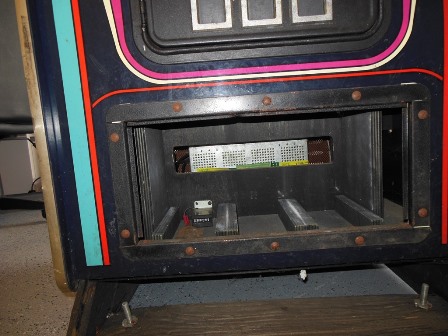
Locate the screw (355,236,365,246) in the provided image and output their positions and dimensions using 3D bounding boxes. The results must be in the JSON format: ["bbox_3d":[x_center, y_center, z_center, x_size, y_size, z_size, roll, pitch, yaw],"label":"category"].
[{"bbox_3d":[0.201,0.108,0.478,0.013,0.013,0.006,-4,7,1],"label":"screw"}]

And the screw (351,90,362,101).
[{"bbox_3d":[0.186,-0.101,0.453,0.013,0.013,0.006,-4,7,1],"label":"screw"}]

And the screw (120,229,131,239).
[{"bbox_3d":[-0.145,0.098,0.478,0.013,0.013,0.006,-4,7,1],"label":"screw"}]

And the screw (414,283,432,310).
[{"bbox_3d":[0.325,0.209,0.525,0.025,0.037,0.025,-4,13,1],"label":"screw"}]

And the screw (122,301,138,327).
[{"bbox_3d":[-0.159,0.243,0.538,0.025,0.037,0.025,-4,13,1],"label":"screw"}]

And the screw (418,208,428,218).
[{"bbox_3d":[0.291,0.066,0.472,0.013,0.013,0.006,-4,7,1],"label":"screw"}]

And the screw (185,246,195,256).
[{"bbox_3d":[-0.050,0.124,0.481,0.013,0.013,0.006,-4,7,1],"label":"screw"}]

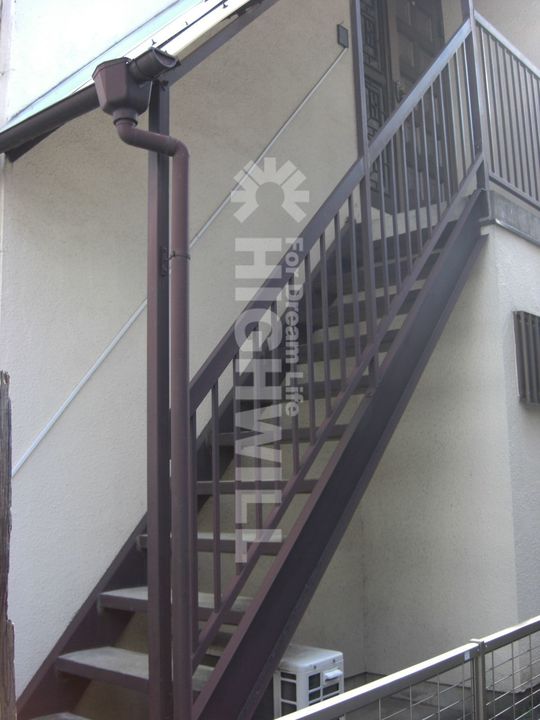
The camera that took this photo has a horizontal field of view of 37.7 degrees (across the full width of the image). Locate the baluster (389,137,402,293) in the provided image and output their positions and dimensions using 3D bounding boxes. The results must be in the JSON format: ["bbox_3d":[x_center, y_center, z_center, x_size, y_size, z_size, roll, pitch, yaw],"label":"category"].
[{"bbox_3d":[0.612,-0.705,3.814,0.018,0.766,0.018,-9,-12,42],"label":"baluster"}]

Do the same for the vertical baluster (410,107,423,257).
[{"bbox_3d":[0.749,-0.908,4.008,0.018,0.766,0.018,-9,-12,42],"label":"vertical baluster"}]

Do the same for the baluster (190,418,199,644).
[{"bbox_3d":[-0.249,0.563,2.616,0.017,0.757,0.017,-10,-12,42],"label":"baluster"}]

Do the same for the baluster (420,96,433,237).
[{"bbox_3d":[0.817,-1.009,4.105,0.018,0.766,0.018,-9,-12,42],"label":"baluster"}]

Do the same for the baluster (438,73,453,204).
[{"bbox_3d":[0.953,-1.210,4.300,0.018,0.766,0.018,-9,-12,42],"label":"baluster"}]

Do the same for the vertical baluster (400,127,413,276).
[{"bbox_3d":[0.676,-0.806,3.890,0.017,0.757,0.017,-10,-12,42],"label":"vertical baluster"}]

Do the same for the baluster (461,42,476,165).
[{"bbox_3d":[1.145,-1.501,4.535,0.017,0.757,0.017,-10,-12,42],"label":"baluster"}]

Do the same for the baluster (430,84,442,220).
[{"bbox_3d":[0.877,-1.104,4.167,0.017,0.757,0.017,-10,-12,42],"label":"baluster"}]

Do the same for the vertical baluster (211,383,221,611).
[{"bbox_3d":[-0.185,0.470,2.712,0.018,0.766,0.018,-9,-12,42],"label":"vertical baluster"}]

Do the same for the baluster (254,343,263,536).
[{"bbox_3d":[-0.041,0.254,2.722,0.016,0.680,0.016,-9,-11,40],"label":"baluster"}]

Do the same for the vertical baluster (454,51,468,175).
[{"bbox_3d":[1.089,-1.409,4.496,0.018,0.766,0.018,-9,-12,42],"label":"vertical baluster"}]

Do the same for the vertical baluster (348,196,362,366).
[{"bbox_3d":[0.373,-0.358,3.473,0.017,0.757,0.017,-10,-12,42],"label":"vertical baluster"}]

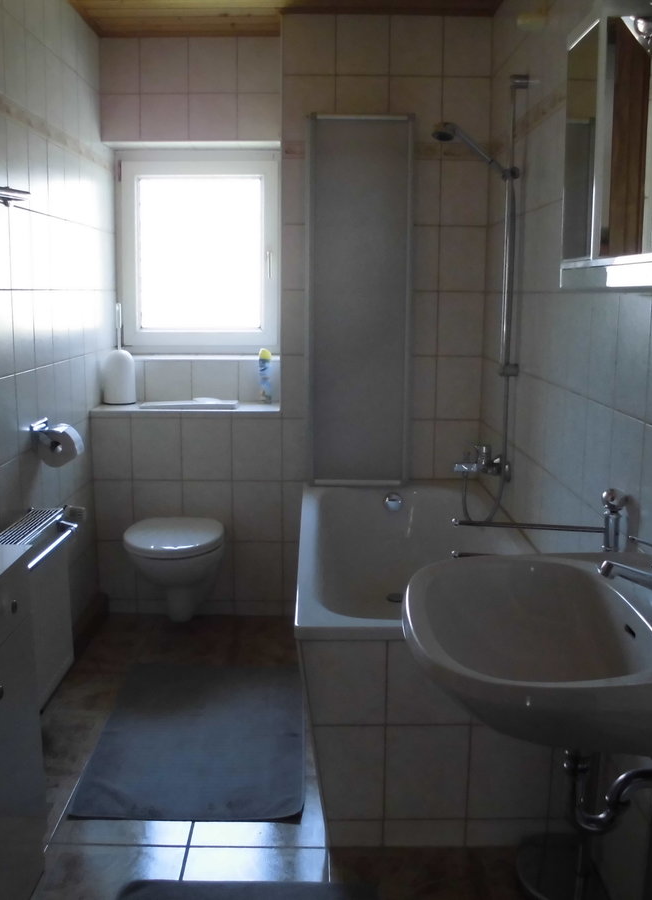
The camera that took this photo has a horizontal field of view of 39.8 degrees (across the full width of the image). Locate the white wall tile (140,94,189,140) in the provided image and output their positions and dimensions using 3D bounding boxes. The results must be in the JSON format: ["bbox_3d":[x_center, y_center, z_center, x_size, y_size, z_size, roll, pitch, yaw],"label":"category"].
[{"bbox_3d":[-0.664,-1.375,3.728,0.198,0.184,0.010,0,10,0],"label":"white wall tile"}]

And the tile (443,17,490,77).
[{"bbox_3d":[0.527,-1.490,3.334,0.180,0.207,0.010,0,10,0],"label":"tile"}]

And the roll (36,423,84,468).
[{"bbox_3d":[-0.840,-0.014,2.858,0.116,0.116,0.100,0,10,0],"label":"roll"}]

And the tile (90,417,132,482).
[{"bbox_3d":[-0.851,-0.002,3.587,0.160,0.249,0.010,0,10,0],"label":"tile"}]

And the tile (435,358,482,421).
[{"bbox_3d":[0.524,-0.245,3.560,0.178,0.250,0.010,0,10,0],"label":"tile"}]

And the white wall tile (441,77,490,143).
[{"bbox_3d":[0.525,-1.266,3.365,0.184,0.240,0.010,0,10,0],"label":"white wall tile"}]

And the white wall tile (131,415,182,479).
[{"bbox_3d":[-0.673,-0.003,3.597,0.200,0.250,0.010,0,10,0],"label":"white wall tile"}]

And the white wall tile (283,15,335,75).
[{"bbox_3d":[-0.067,-1.496,3.337,0.199,0.215,0.010,0,10,0],"label":"white wall tile"}]

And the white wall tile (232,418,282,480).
[{"bbox_3d":[-0.271,0.001,3.588,0.198,0.249,0.010,0,10,0],"label":"white wall tile"}]

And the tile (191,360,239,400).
[{"bbox_3d":[-0.474,-0.297,3.870,0.202,0.175,0.010,0,10,0],"label":"tile"}]

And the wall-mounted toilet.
[{"bbox_3d":[-0.561,0.503,3.386,0.370,0.400,0.555,0,10,0],"label":"wall-mounted toilet"}]

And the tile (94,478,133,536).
[{"bbox_3d":[-0.853,0.244,3.642,0.155,0.247,0.010,0,10,0],"label":"tile"}]

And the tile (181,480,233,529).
[{"bbox_3d":[-0.473,0.245,3.640,0.199,0.247,0.010,0,10,0],"label":"tile"}]

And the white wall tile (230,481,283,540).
[{"bbox_3d":[-0.273,0.243,3.627,0.200,0.247,0.010,0,10,0],"label":"white wall tile"}]

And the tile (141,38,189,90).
[{"bbox_3d":[-0.663,-1.574,3.693,0.198,0.216,0.010,0,10,0],"label":"tile"}]

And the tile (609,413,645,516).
[{"bbox_3d":[0.635,0.053,1.894,0.010,0.249,0.198,0,10,-1],"label":"tile"}]

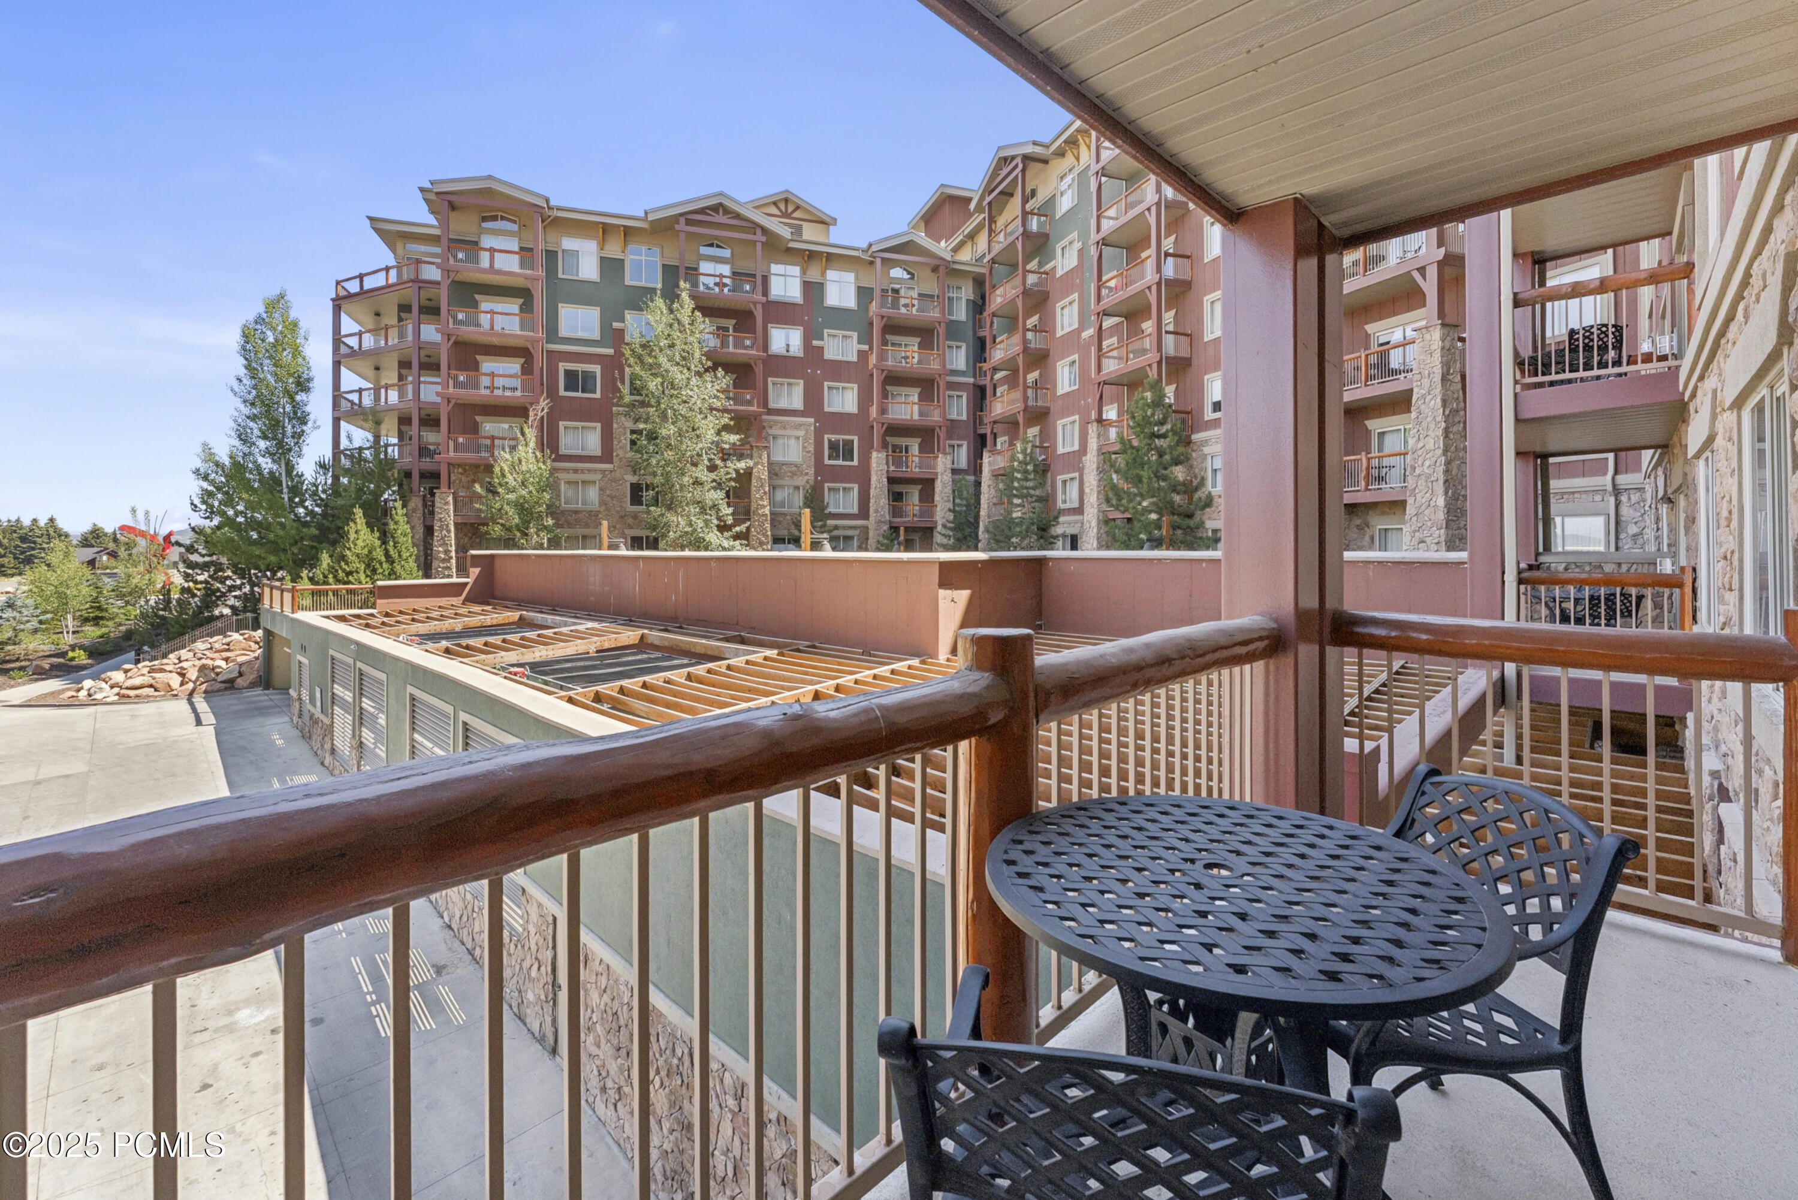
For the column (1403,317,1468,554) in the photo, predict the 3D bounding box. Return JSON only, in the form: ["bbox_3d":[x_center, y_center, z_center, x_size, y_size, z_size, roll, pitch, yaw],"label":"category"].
[{"bbox_3d":[13.465,-3.344,17.350,1.080,6.848,1.080,-1,2,-20],"label":"column"}]

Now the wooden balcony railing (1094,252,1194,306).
[{"bbox_3d":[10.024,-13.168,28.969,1.700,0.980,3.950,-1,2,-20],"label":"wooden balcony railing"}]

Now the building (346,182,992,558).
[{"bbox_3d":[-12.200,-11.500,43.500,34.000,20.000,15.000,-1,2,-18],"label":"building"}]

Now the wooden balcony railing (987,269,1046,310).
[{"bbox_3d":[6.600,-17.000,38.850,1.750,1.100,3.950,-1,2,-21],"label":"wooden balcony railing"}]

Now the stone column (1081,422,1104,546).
[{"bbox_3d":[8.700,-4.560,31.300,0.820,6.800,0.820,-1,2,-21],"label":"stone column"}]

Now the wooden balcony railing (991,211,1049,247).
[{"bbox_3d":[6.575,-20.157,38.364,1.650,0.980,3.750,-1,2,-20],"label":"wooden balcony railing"}]

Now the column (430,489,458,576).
[{"bbox_3d":[-21.300,-3.020,32.800,0.900,4.300,0.900,-1,2,-18],"label":"column"}]

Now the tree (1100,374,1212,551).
[{"bbox_3d":[8.433,-3.774,22.700,3.600,6.857,3.600,1,2,20],"label":"tree"}]

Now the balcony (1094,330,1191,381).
[{"bbox_3d":[10.040,-9.998,28.966,1.720,1.270,4.150,-1,2,-20],"label":"balcony"}]

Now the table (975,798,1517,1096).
[{"bbox_3d":[0.652,0.906,1.433,0.914,0.720,0.914,0,2,0],"label":"table"}]

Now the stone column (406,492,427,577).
[{"bbox_3d":[-23.750,-3.150,34.400,0.850,4.300,0.850,-1,2,-18],"label":"stone column"}]

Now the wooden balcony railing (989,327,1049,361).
[{"bbox_3d":[6.575,-13.944,38.361,1.650,0.980,3.750,-1,2,-20],"label":"wooden balcony railing"}]

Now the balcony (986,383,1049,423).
[{"bbox_3d":[6.600,-10.850,38.880,1.750,1.350,4.000,-1,2,-21],"label":"balcony"}]

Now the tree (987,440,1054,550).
[{"bbox_3d":[5.697,-4.282,32.800,3.200,6.453,3.200,0,2,10],"label":"tree"}]

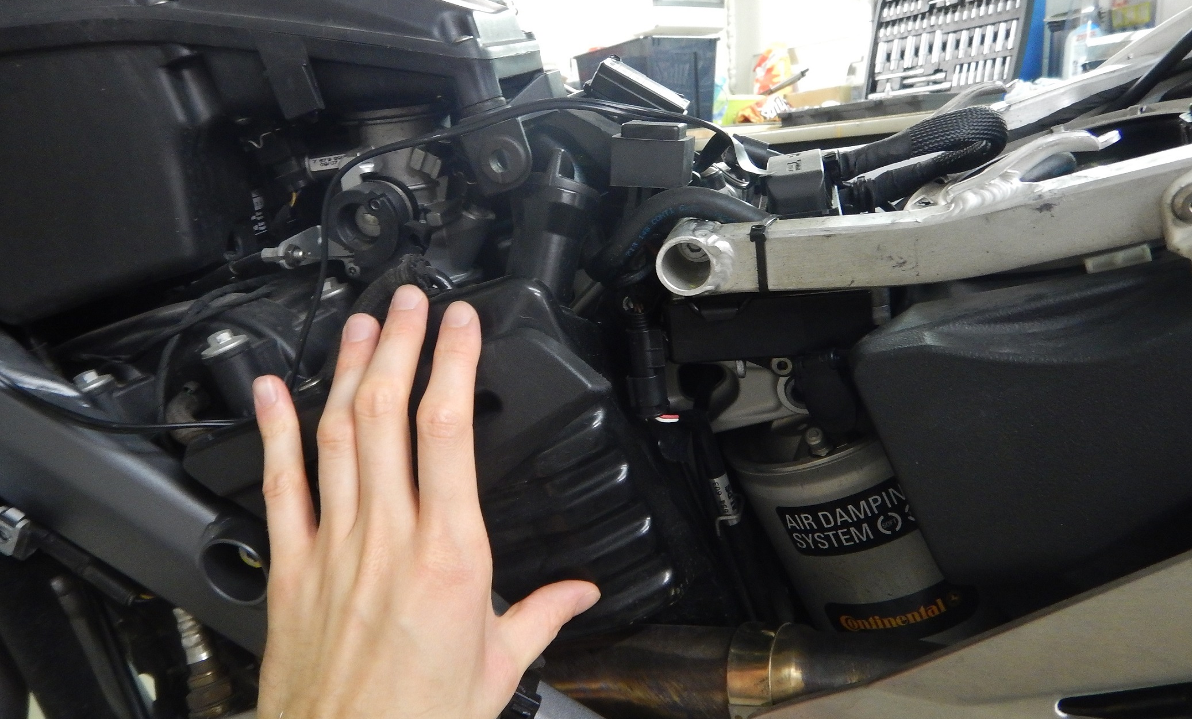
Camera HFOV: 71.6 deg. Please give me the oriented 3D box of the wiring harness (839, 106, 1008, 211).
[{"bbox_3d":[0.176,-0.110,0.450,0.096,0.046,0.055,-7,11,17],"label":"wiring harness"}]

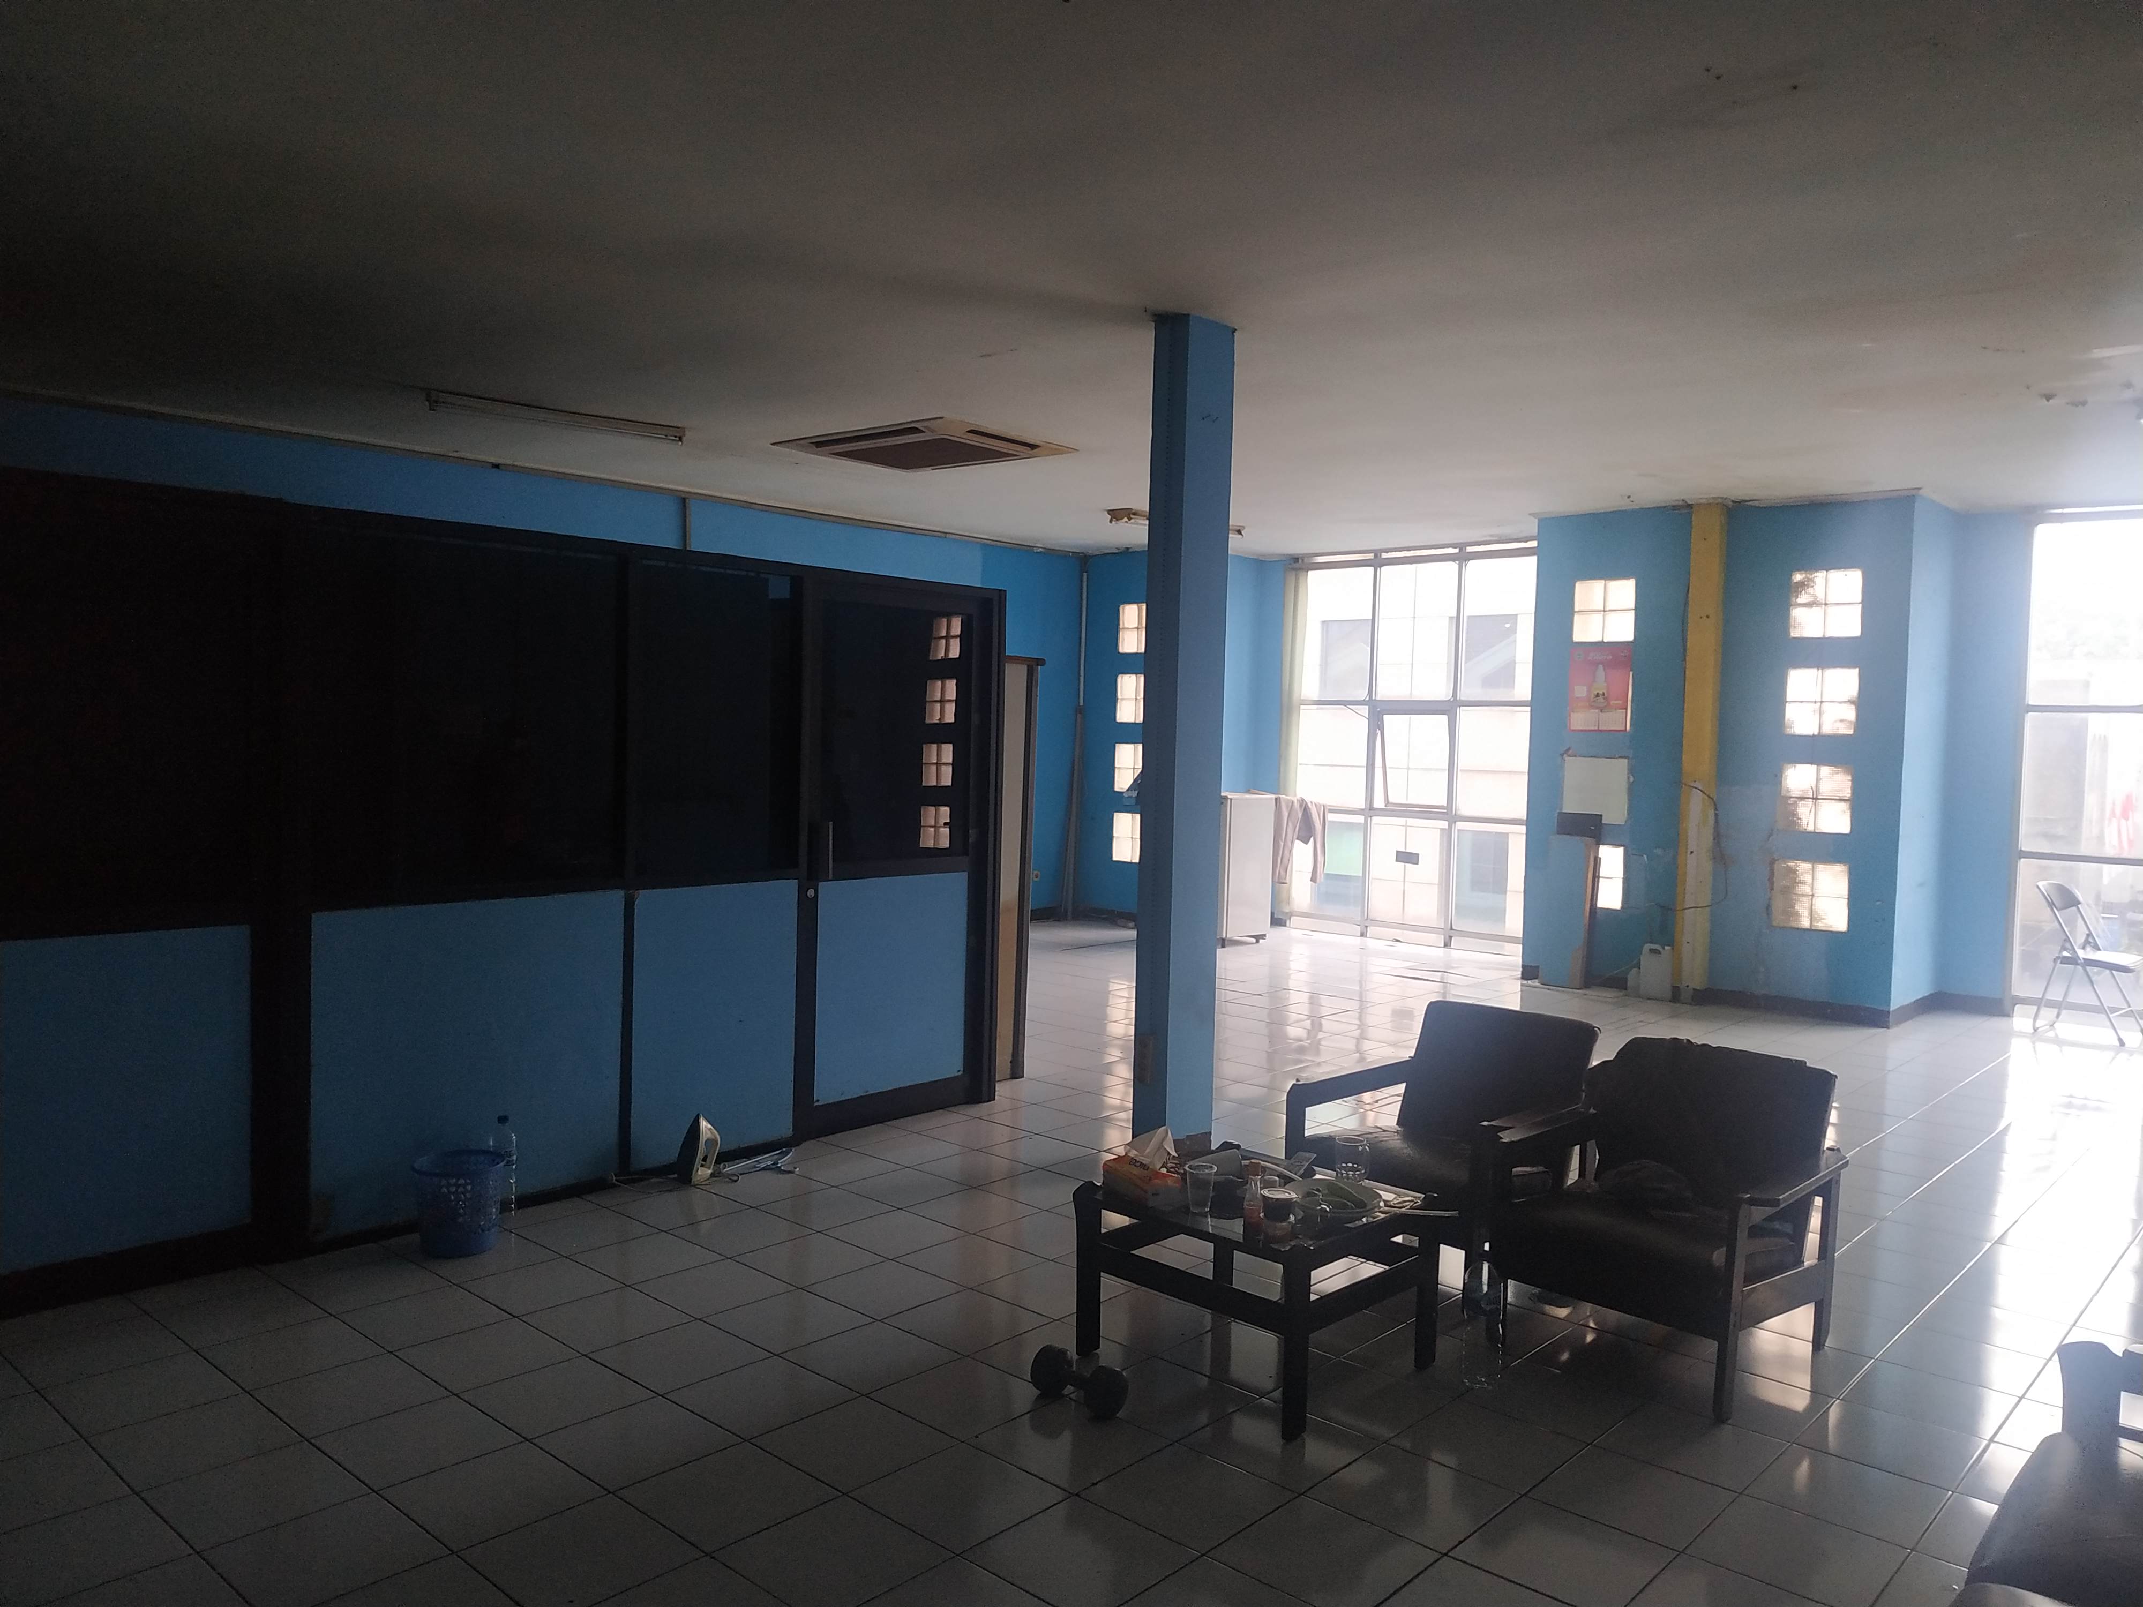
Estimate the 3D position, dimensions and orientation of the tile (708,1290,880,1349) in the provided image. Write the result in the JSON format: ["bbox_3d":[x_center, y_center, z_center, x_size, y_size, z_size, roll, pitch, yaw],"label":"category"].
[{"bbox_3d":[-0.716,1.309,3.761,0.300,0.010,0.300,4,4,42],"label":"tile"}]

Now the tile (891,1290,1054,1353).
[{"bbox_3d":[-0.247,1.255,3.589,0.300,0.010,0.300,3,2,42],"label":"tile"}]

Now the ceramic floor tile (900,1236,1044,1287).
[{"bbox_3d":[-0.266,1.242,4.019,0.300,0.010,0.300,3,2,42],"label":"ceramic floor tile"}]

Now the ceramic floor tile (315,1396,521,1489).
[{"bbox_3d":[-1.274,1.248,2.899,0.300,0.010,0.300,3,2,42],"label":"ceramic floor tile"}]

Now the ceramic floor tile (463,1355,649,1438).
[{"bbox_3d":[-1.076,1.241,3.112,0.300,0.010,0.300,3,2,42],"label":"ceramic floor tile"}]

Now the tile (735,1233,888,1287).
[{"bbox_3d":[-0.704,1.227,3.990,0.297,0.010,0.297,3,2,42],"label":"tile"}]

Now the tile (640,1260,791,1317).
[{"bbox_3d":[-0.900,1.227,3.759,0.300,0.010,0.300,3,2,42],"label":"tile"}]

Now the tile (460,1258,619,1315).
[{"bbox_3d":[-1.331,1.221,3.745,0.300,0.010,0.300,3,2,42],"label":"tile"}]

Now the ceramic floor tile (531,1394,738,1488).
[{"bbox_3d":[-0.852,1.257,2.919,0.297,0.010,0.297,3,2,42],"label":"ceramic floor tile"}]

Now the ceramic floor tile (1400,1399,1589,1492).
[{"bbox_3d":[0.841,1.303,3.022,0.297,0.010,0.297,3,2,42],"label":"ceramic floor tile"}]

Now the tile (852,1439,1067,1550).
[{"bbox_3d":[-0.205,1.281,2.746,0.297,0.010,0.297,3,2,42],"label":"tile"}]

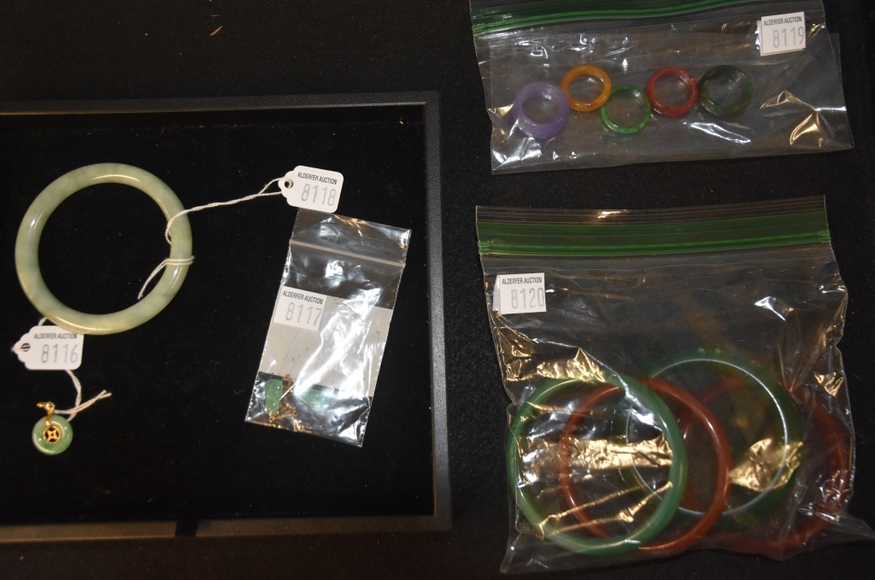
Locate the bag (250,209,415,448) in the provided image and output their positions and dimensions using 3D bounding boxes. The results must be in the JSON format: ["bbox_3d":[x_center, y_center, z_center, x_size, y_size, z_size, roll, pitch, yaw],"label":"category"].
[{"bbox_3d":[-0.047,0.014,0.283,0.051,0.005,0.097,12,81,2],"label":"bag"}]

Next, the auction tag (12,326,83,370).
[{"bbox_3d":[-0.168,0.025,0.283,0.030,0.001,0.019,1,81,0],"label":"auction tag"}]

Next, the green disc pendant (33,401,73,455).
[{"bbox_3d":[-0.162,0.058,0.276,0.017,0.005,0.022,-8,81,-1],"label":"green disc pendant"}]

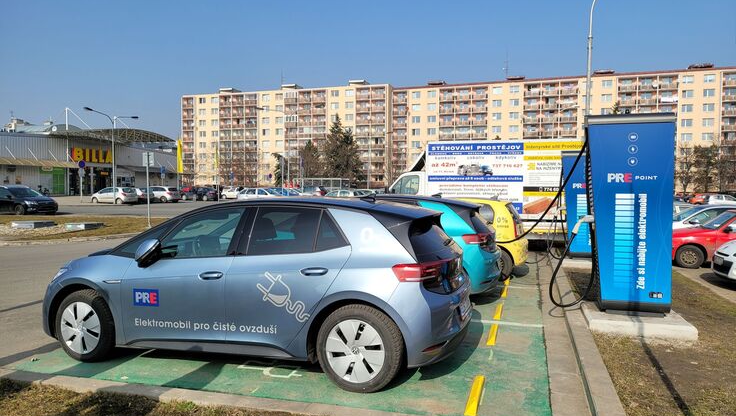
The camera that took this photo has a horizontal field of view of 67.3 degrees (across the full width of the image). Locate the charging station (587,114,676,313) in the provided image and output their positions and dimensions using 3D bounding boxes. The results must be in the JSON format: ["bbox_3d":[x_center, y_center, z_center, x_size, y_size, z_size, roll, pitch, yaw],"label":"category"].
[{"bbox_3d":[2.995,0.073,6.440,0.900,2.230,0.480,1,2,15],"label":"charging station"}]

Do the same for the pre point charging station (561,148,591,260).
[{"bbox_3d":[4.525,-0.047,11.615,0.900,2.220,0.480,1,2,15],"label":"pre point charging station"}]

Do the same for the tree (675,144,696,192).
[{"bbox_3d":[51.691,-5.942,90.000,3.700,9.000,3.700,1,2,30],"label":"tree"}]

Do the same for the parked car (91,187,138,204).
[{"bbox_3d":[-22.884,-1.094,50.000,3.850,1.500,1.700,1,2,13],"label":"parked car"}]

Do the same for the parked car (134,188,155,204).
[{"bbox_3d":[-22.541,-1.175,52.800,4.050,1.470,1.720,1,2,14],"label":"parked car"}]

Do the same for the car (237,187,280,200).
[{"bbox_3d":[-9.247,-0.955,48.000,4.300,1.470,1.720,1,2,27],"label":"car"}]

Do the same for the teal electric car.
[{"bbox_3d":[-0.188,0.578,8.599,4.260,1.565,1.850,1,2,17],"label":"teal electric car"}]

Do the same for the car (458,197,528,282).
[{"bbox_3d":[1.447,0.566,11.325,3.600,1.490,1.645,1,2,16],"label":"car"}]

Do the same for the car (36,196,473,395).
[{"bbox_3d":[-1.177,0.672,5.641,4.260,1.565,1.850,1,2,18],"label":"car"}]

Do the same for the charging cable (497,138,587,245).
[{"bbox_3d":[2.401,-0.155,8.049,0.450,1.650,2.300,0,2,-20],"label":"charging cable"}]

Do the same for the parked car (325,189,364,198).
[{"bbox_3d":[-2.325,-0.877,48.500,4.100,1.480,1.750,1,2,18],"label":"parked car"}]

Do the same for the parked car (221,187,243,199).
[{"bbox_3d":[-15.700,-1.803,66.000,3.950,1.470,1.720,0,2,-4],"label":"parked car"}]

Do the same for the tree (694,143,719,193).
[{"bbox_3d":[53.116,-5.744,87.000,4.400,8.400,4.400,1,2,17],"label":"tree"}]

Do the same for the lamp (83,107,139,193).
[{"bbox_3d":[-22.005,-4.383,47.875,0.400,8.050,5.800,1,2,16],"label":"lamp"}]

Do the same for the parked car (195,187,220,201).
[{"bbox_3d":[-17.963,-1.530,60.000,4.000,1.470,1.740,1,2,15],"label":"parked car"}]

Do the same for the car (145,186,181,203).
[{"bbox_3d":[-19.611,-1.239,51.500,4.300,1.500,1.780,1,2,18],"label":"car"}]

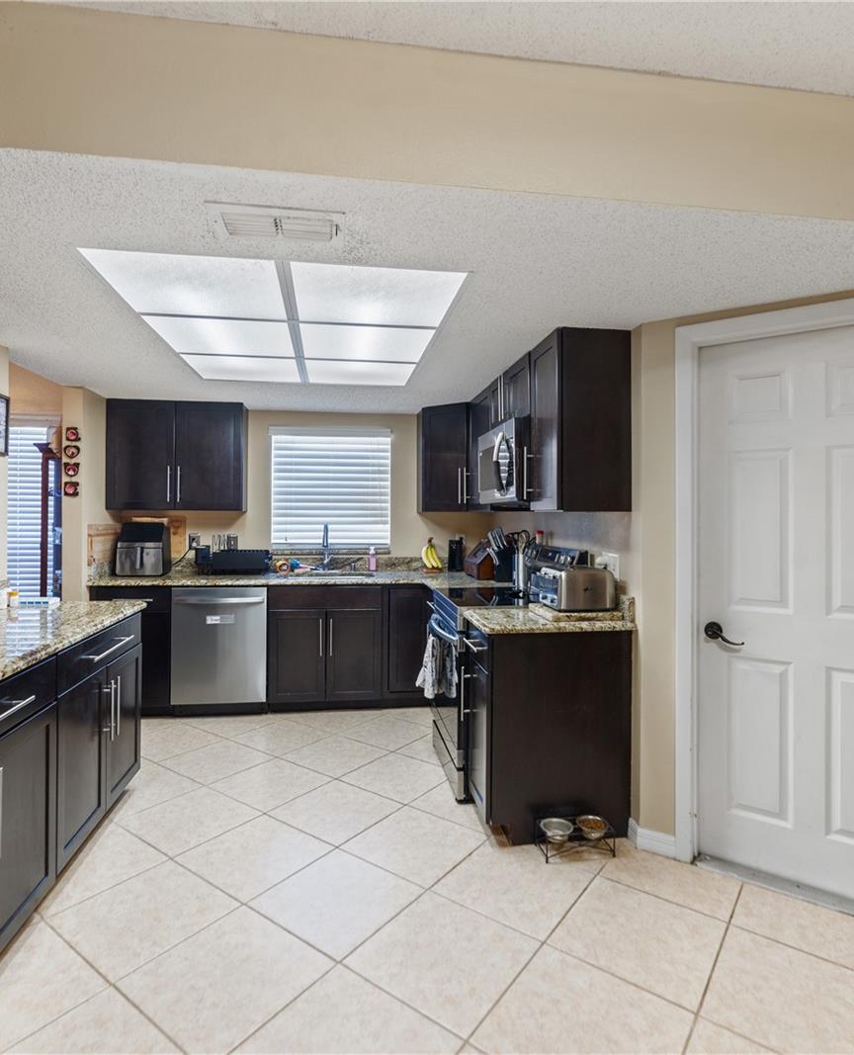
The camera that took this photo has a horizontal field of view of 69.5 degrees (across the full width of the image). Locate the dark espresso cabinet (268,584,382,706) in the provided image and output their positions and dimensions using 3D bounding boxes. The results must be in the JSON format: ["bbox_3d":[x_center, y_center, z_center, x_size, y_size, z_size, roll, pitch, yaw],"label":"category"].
[{"bbox_3d":[-0.730,0.816,4.494,0.762,0.860,0.620,0,1,-8],"label":"dark espresso cabinet"}]

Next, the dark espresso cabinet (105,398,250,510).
[{"bbox_3d":[-1.761,-0.493,4.400,0.887,0.753,0.345,0,1,-9],"label":"dark espresso cabinet"}]

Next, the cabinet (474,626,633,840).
[{"bbox_3d":[0.519,0.870,2.700,0.630,0.880,0.315,0,1,-9],"label":"cabinet"}]

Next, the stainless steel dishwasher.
[{"bbox_3d":[-1.415,0.804,4.371,0.605,0.820,0.610,0,1,-8],"label":"stainless steel dishwasher"}]

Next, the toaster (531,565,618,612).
[{"bbox_3d":[0.673,0.272,2.820,0.280,0.180,0.265,0,1,-9],"label":"toaster"}]

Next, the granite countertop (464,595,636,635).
[{"bbox_3d":[0.529,0.374,2.726,0.655,0.123,0.430,0,1,-8],"label":"granite countertop"}]

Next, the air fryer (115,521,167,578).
[{"bbox_3d":[-1.977,0.160,4.315,0.305,0.340,0.350,0,1,-9],"label":"air fryer"}]

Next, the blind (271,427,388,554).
[{"bbox_3d":[-0.732,-0.292,4.713,0.923,0.925,0.060,0,1,-9],"label":"blind"}]

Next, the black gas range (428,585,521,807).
[{"bbox_3d":[0.409,0.772,3.330,0.670,1.060,0.760,0,1,-8],"label":"black gas range"}]

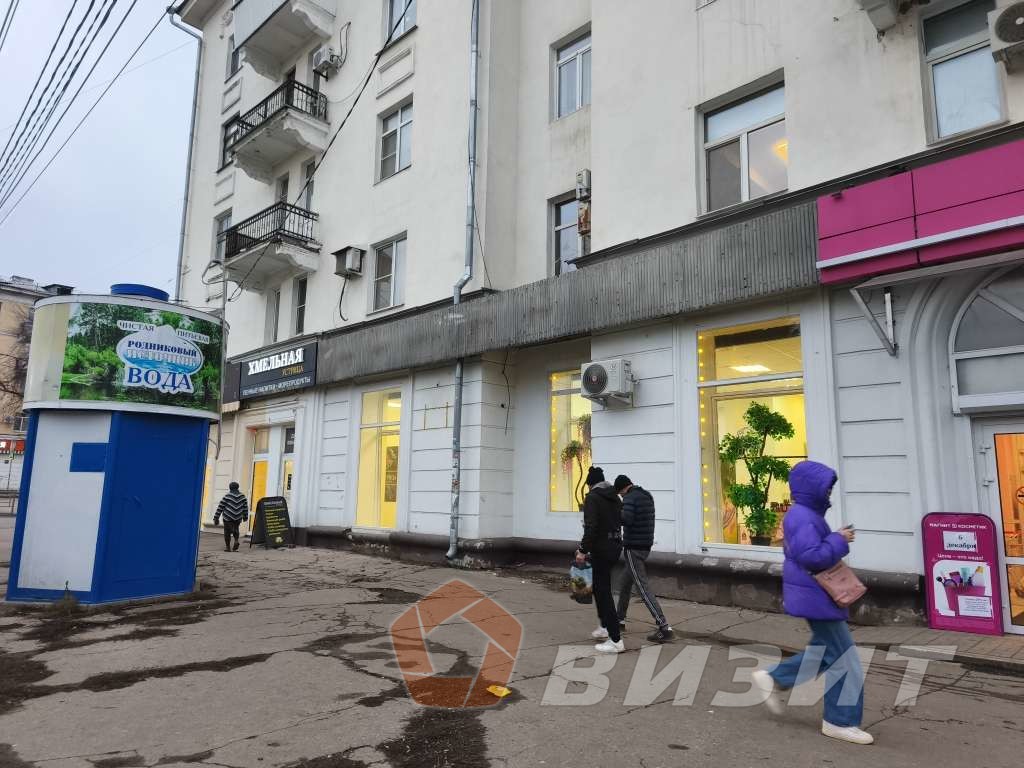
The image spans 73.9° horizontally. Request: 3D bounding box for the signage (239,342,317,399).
[{"bbox_3d":[-6.882,-0.327,19.834,0.180,1.150,4.750,10,-13,-44],"label":"signage"}]

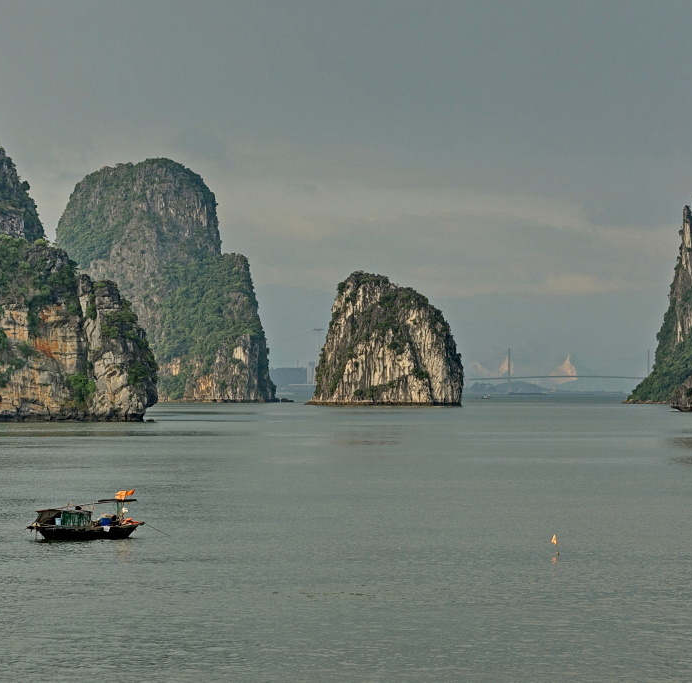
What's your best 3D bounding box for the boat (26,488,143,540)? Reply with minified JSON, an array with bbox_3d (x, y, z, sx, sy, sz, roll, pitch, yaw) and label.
[{"bbox_3d":[-14.982,9.988,202.000,6.600,2.950,2.000,0,-1,-12],"label":"boat"}]

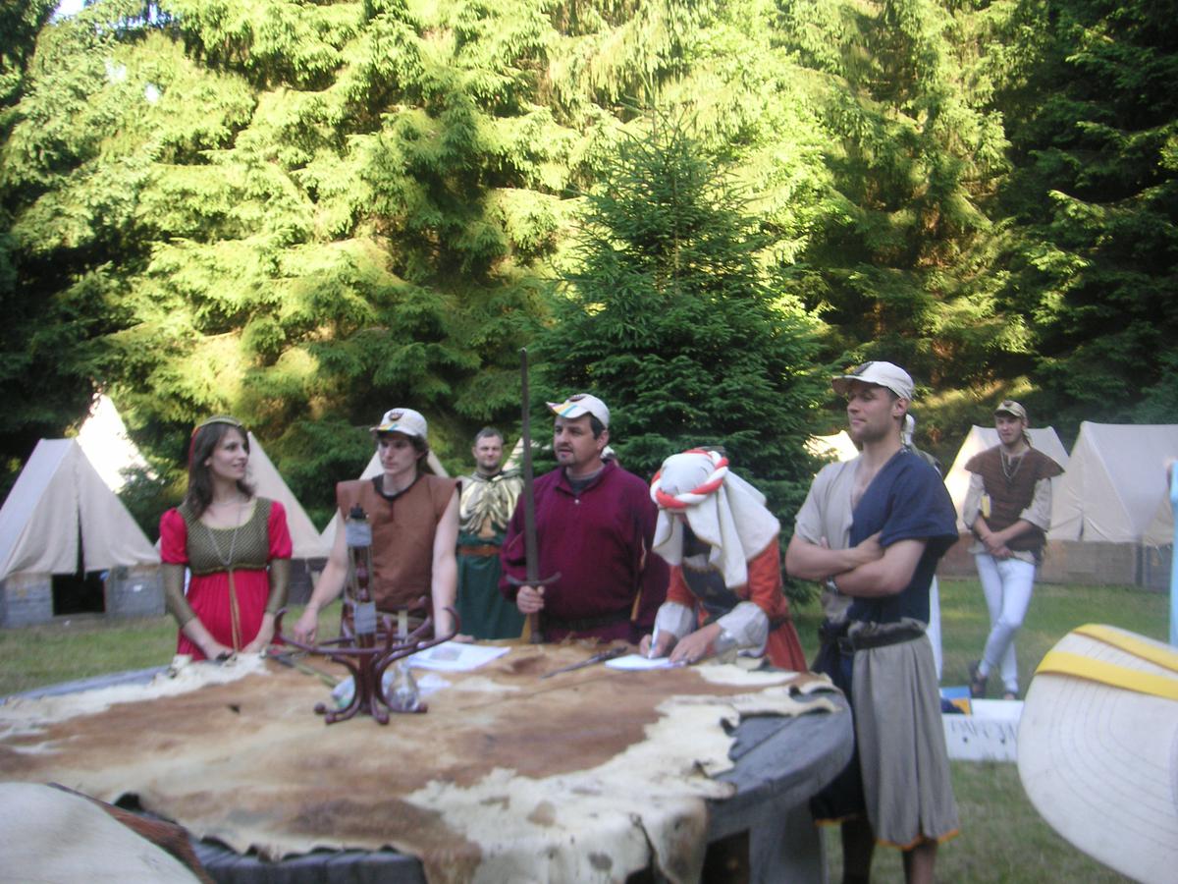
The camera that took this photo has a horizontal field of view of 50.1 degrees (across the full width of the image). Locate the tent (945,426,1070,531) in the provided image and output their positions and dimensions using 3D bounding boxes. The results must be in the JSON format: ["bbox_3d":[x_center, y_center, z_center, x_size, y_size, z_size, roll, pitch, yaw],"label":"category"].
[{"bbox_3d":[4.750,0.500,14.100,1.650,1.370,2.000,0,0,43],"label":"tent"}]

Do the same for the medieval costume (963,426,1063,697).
[{"bbox_3d":[2.550,0.620,7.550,0.580,1.770,0.420,0,0,22],"label":"medieval costume"}]

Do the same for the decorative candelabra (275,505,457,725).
[{"bbox_3d":[-0.595,0.445,3.350,0.485,0.550,0.470,0,0,0],"label":"decorative candelabra"}]

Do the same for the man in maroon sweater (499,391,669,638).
[{"bbox_3d":[-0.030,0.700,4.650,0.600,1.750,0.450,0,0,13],"label":"man in maroon sweater"}]

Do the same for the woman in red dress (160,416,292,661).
[{"bbox_3d":[-1.310,0.740,4.550,0.500,1.660,0.380,0,0,-16],"label":"woman in red dress"}]

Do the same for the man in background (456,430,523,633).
[{"bbox_3d":[-0.540,0.760,6.800,0.530,1.700,0.360,0,0,-3],"label":"man in background"}]

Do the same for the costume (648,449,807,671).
[{"bbox_3d":[0.500,0.800,4.450,0.600,1.520,0.680,0,0,34],"label":"costume"}]

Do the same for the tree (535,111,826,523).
[{"bbox_3d":[0.700,-0.500,9.600,2.350,4.100,2.350,0,0,0],"label":"tree"}]

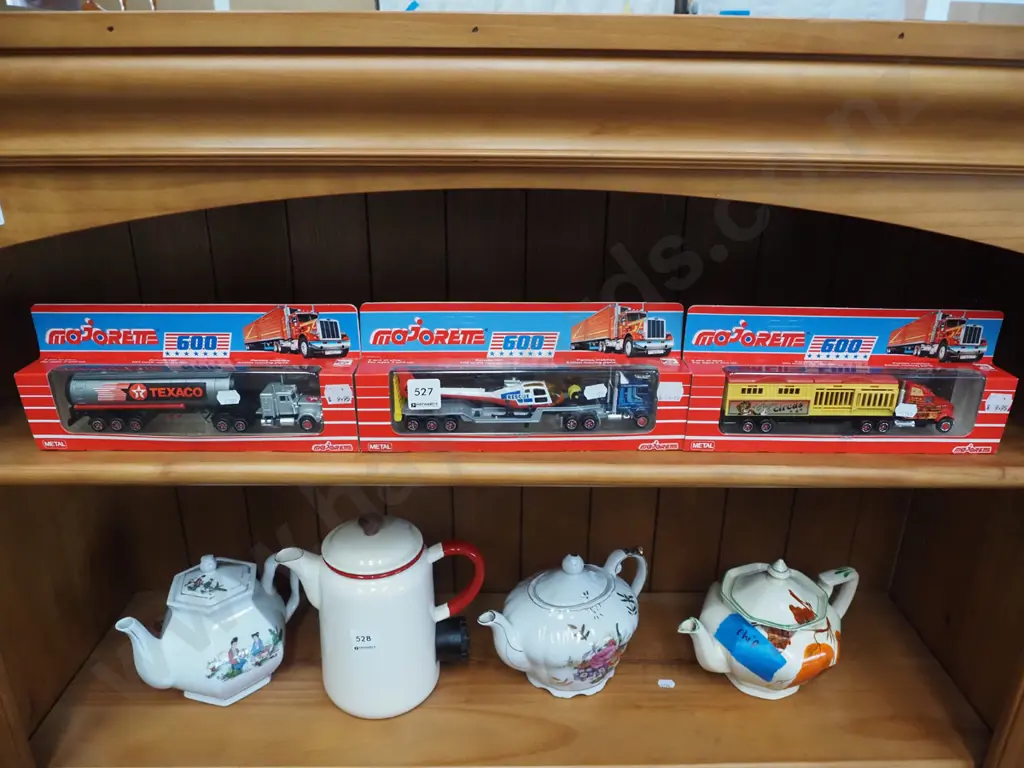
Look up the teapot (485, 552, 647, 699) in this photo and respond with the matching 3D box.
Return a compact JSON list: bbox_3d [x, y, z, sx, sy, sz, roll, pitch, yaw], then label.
[{"bbox_3d":[0.060,0.244,0.762,0.201,0.146,0.143,-10,24,-24],"label":"teapot"}]

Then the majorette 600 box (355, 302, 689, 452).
[{"bbox_3d":[0.009,-0.004,0.541,0.245,0.105,0.039,0,21,-2],"label":"majorette 600 box"}]

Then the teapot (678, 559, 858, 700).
[{"bbox_3d":[0.276,0.247,0.757,0.226,0.147,0.142,-8,24,-20],"label":"teapot"}]

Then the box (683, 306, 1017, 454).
[{"bbox_3d":[0.255,-0.003,0.546,0.245,0.105,0.039,1,21,0],"label":"box"}]

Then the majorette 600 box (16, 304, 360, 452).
[{"bbox_3d":[-0.249,-0.005,0.563,0.255,0.112,0.037,0,22,-1],"label":"majorette 600 box"}]

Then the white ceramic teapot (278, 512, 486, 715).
[{"bbox_3d":[-0.123,0.212,0.696,0.197,0.193,0.112,-5,22,-14],"label":"white ceramic teapot"}]

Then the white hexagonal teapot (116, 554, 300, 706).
[{"bbox_3d":[-0.292,0.233,0.709,0.173,0.141,0.115,-18,28,-40],"label":"white hexagonal teapot"}]

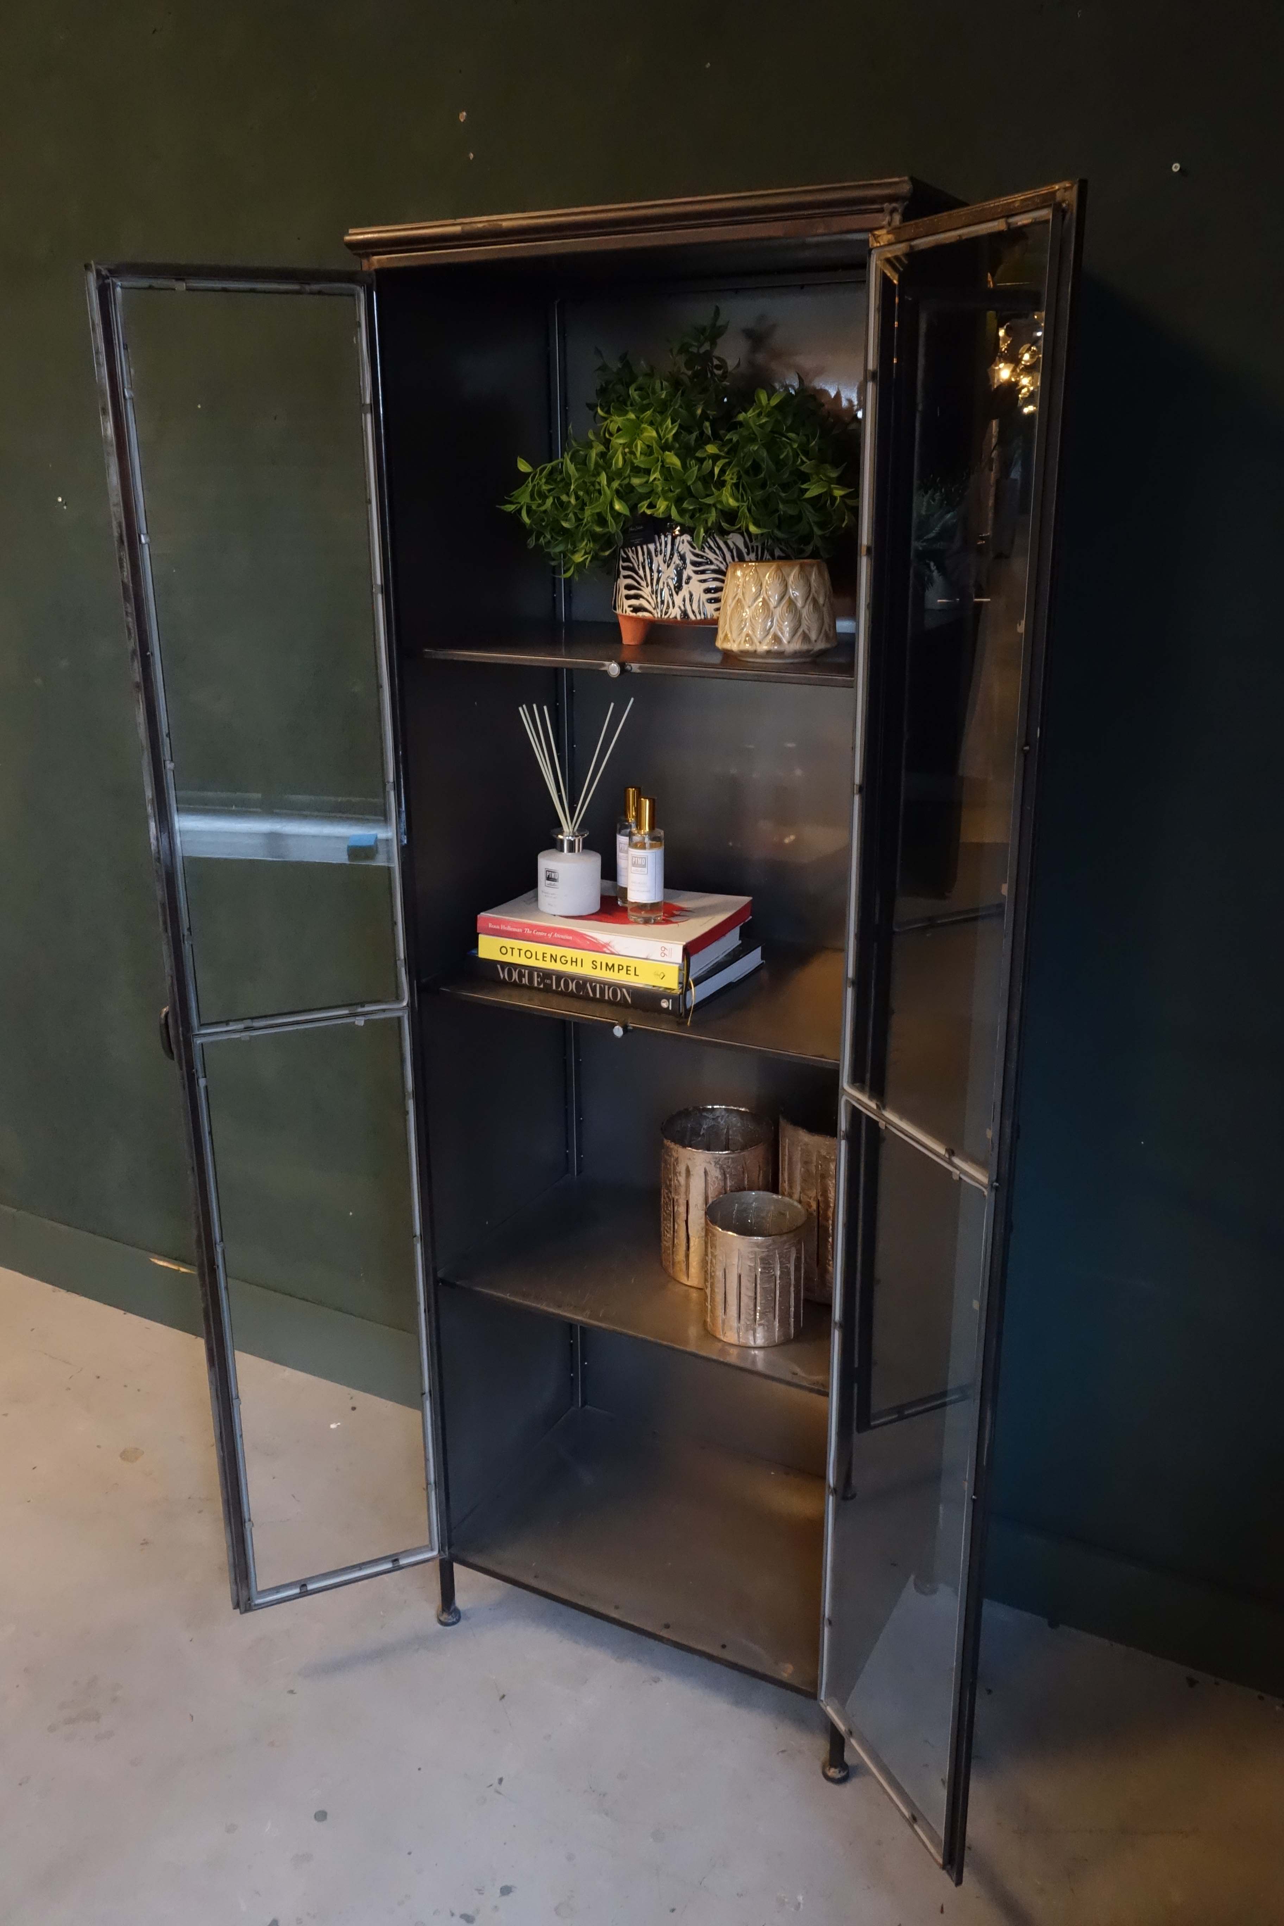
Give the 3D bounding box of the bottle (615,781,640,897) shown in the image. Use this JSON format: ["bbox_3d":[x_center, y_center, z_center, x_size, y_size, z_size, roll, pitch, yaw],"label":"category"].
[{"bbox_3d":[-0.009,-0.145,1.847,0.042,0.146,0.042,9,21,26],"label":"bottle"}]

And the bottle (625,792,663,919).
[{"bbox_3d":[0.005,-0.123,1.780,0.043,0.148,0.043,0,18,0],"label":"bottle"}]

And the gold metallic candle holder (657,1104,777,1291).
[{"bbox_3d":[0.099,0.306,1.966,0.145,0.194,0.145,0,18,0],"label":"gold metallic candle holder"}]

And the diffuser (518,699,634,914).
[{"bbox_3d":[-0.081,-0.188,1.804,0.122,0.256,0.122,0,18,0],"label":"diffuser"}]

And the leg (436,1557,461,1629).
[{"bbox_3d":[-0.272,0.875,2.095,0.034,0.111,0.034,0,18,0],"label":"leg"}]

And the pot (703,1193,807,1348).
[{"bbox_3d":[0.140,0.373,1.834,0.120,0.149,0.120,0,18,0],"label":"pot"}]

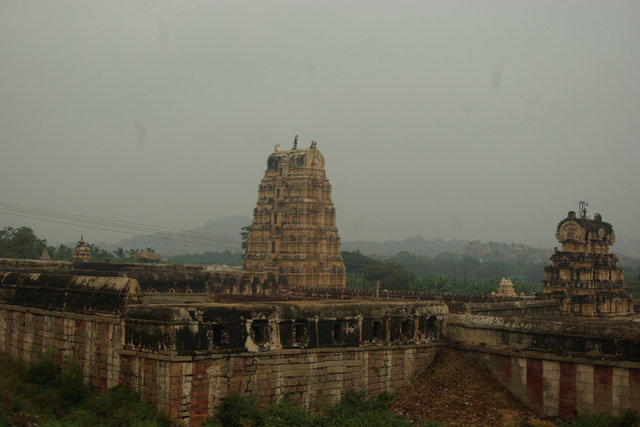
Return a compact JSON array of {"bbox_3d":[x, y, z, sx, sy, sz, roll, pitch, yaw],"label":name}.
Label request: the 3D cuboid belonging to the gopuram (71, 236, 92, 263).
[{"bbox_3d":[-28.951,4.397,112.000,1.850,3.400,1.850,5,-4,-44],"label":"gopuram"}]

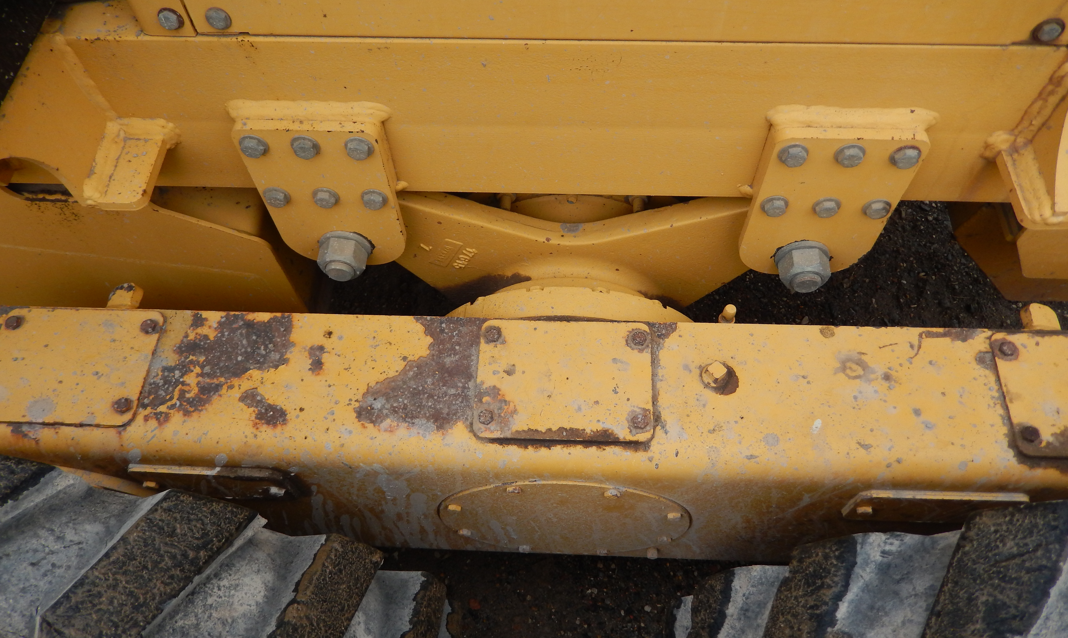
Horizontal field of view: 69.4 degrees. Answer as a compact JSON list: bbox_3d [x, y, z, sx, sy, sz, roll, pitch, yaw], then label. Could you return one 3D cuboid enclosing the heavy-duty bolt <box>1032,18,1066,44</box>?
[{"bbox_3d":[0.531,-0.293,0.794,0.029,0.029,0.011,2,58,2],"label":"heavy-duty bolt"}]

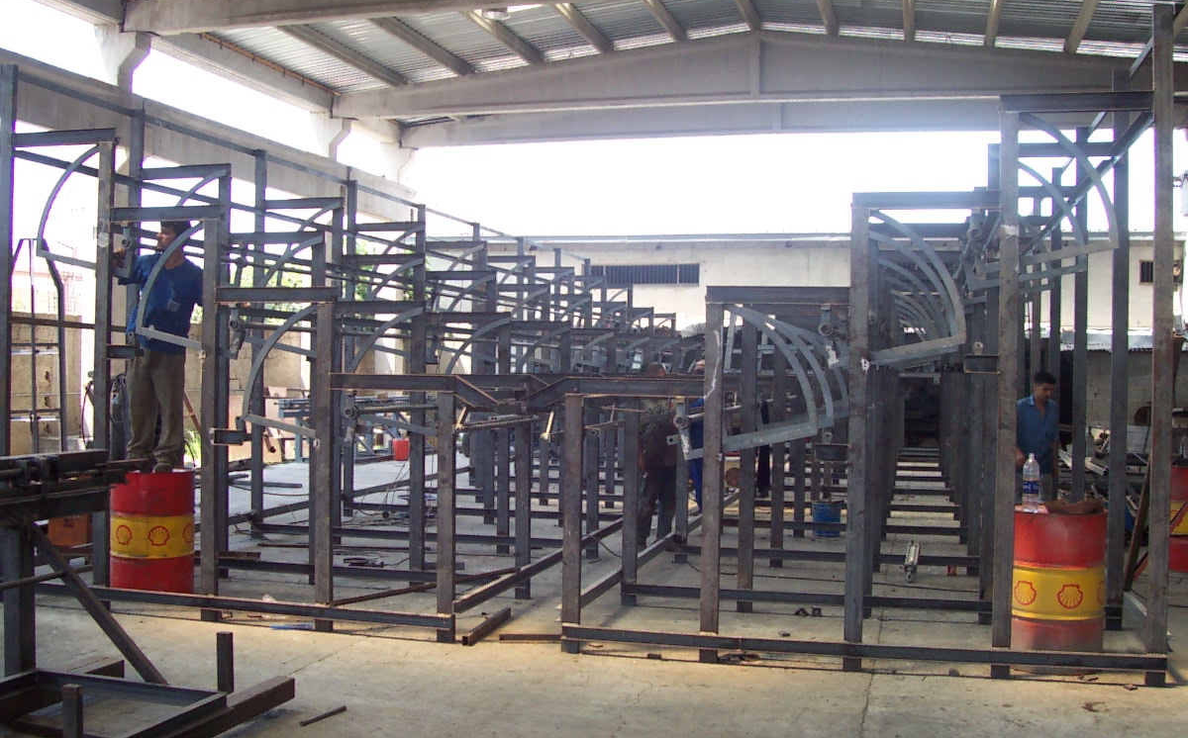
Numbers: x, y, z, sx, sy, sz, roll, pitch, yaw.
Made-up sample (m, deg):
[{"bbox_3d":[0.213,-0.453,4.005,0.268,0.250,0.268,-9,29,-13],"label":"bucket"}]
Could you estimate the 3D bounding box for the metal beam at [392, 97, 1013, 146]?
[{"bbox_3d":[3.065,-4.662,22.331,13.900,1.000,0.290,1,0,15],"label":"metal beam"}]

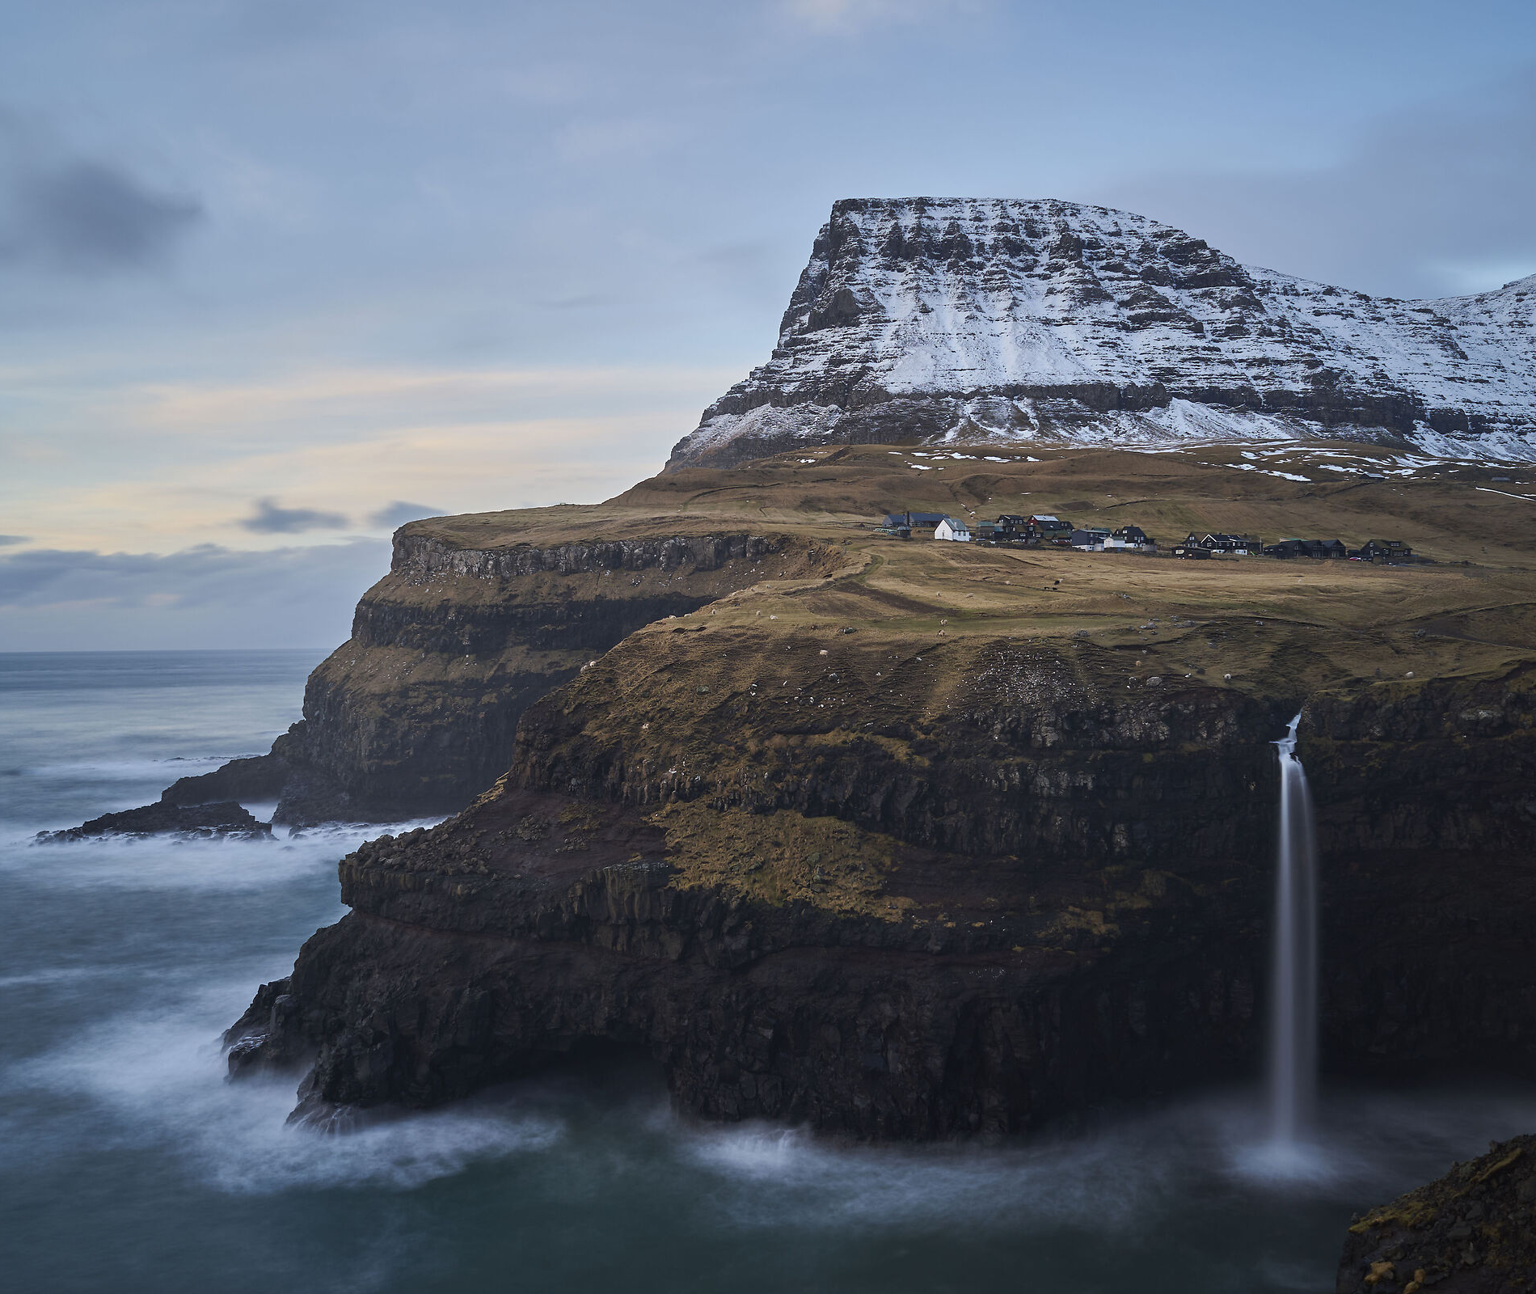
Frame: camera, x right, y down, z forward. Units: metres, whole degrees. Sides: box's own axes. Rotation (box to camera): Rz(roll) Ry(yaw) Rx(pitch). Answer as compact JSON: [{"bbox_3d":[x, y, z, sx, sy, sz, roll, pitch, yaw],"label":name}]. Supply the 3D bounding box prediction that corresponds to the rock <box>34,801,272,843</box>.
[{"bbox_3d":[-217.000,62.600,549.000,80.000,12.000,36.000,-1,0,-3],"label":"rock"}]

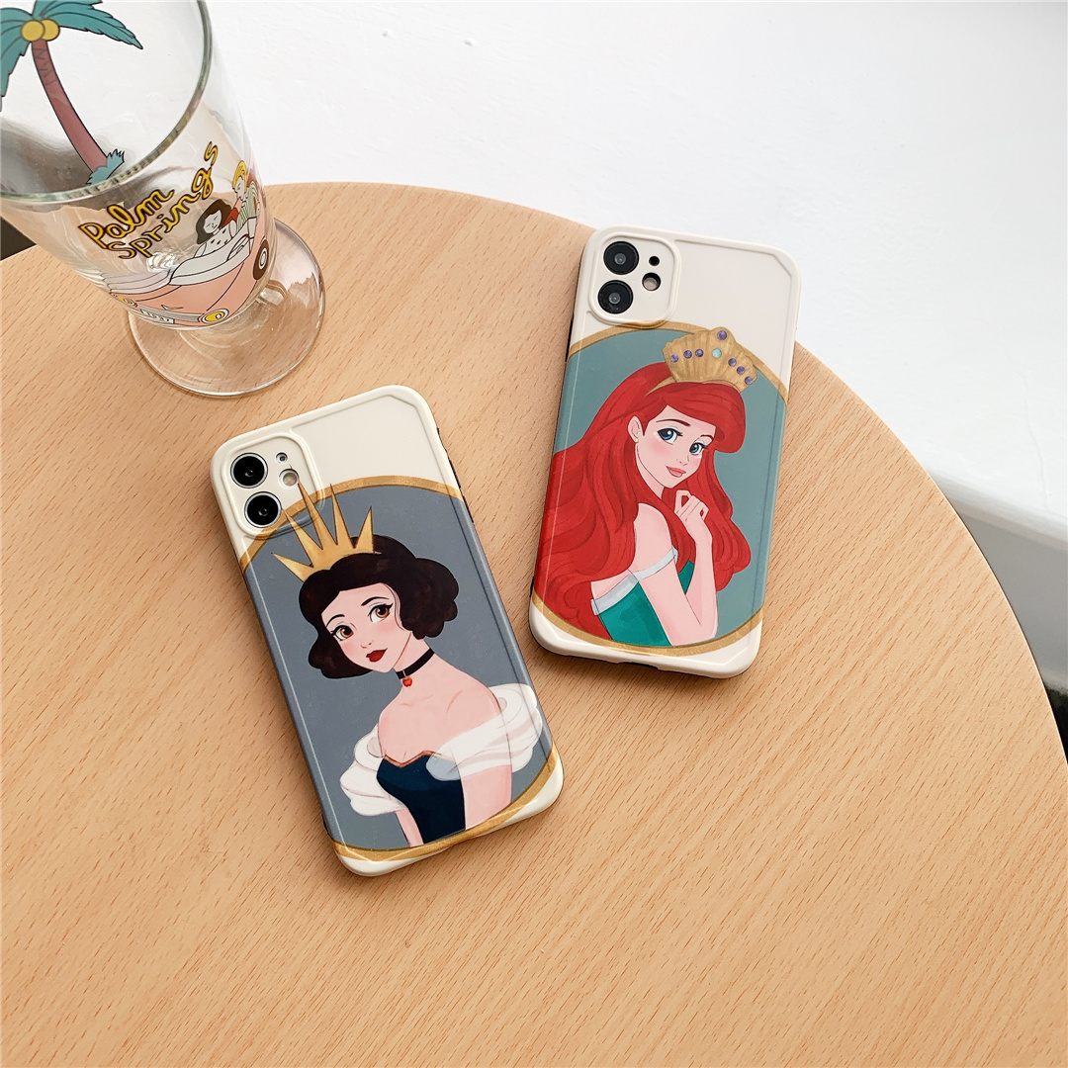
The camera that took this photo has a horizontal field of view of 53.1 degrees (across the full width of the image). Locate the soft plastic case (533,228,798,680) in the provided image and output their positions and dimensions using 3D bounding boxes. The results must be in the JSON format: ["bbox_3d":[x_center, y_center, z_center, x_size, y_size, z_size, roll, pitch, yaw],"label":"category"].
[{"bbox_3d":[0.047,-0.031,0.369,0.078,0.012,0.153,9,81,0],"label":"soft plastic case"}]

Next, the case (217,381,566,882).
[{"bbox_3d":[-0.050,0.029,0.358,0.078,0.012,0.153,-20,82,-4],"label":"case"}]

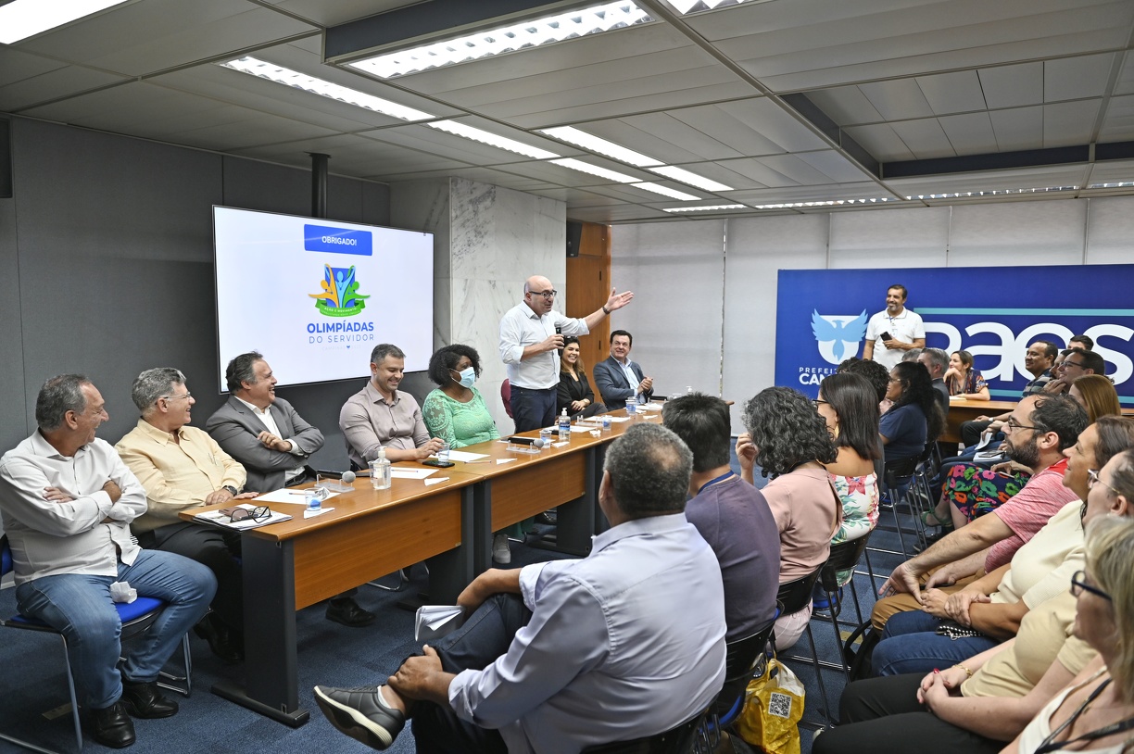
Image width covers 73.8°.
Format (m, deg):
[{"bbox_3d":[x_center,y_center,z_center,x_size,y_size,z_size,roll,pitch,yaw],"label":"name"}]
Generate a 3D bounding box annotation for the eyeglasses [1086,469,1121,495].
[{"bbox_3d":[1.413,0.289,1.962,0.135,0.045,0.138,33,19,22],"label":"eyeglasses"}]

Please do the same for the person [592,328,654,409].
[{"bbox_3d":[0.682,0.258,6.931,0.820,1.360,0.580,5,7,38],"label":"person"}]

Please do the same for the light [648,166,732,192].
[{"bbox_3d":[0.892,-1.412,5.340,0.190,0.060,1.180,4,7,32],"label":"light"}]

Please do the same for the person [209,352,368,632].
[{"bbox_3d":[-1.402,0.541,3.777,0.820,1.320,0.600,4,7,32],"label":"person"}]

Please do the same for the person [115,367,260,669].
[{"bbox_3d":[-1.671,0.601,3.348,0.780,1.280,0.550,5,7,37],"label":"person"}]

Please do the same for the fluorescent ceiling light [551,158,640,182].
[{"bbox_3d":[0.243,-1.569,5.706,0.190,0.060,1.180,4,7,32],"label":"fluorescent ceiling light"}]

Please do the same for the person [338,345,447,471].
[{"bbox_3d":[-0.911,0.496,4.399,0.800,1.360,0.550,5,7,38],"label":"person"}]

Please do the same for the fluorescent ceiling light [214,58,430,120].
[{"bbox_3d":[-1.087,-1.372,3.609,0.190,0.060,1.180,4,7,32],"label":"fluorescent ceiling light"}]

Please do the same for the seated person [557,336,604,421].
[{"bbox_3d":[0.174,0.327,6.434,0.850,1.310,0.500,6,8,42],"label":"seated person"}]

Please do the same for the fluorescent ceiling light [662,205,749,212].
[{"bbox_3d":[1.573,-1.767,7.803,1.180,0.060,0.190,4,7,32],"label":"fluorescent ceiling light"}]

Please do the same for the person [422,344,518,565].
[{"bbox_3d":[-0.645,0.451,4.857,0.800,1.300,0.510,5,7,40],"label":"person"}]

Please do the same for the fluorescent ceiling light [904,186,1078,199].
[{"bbox_3d":[3.579,-1.600,6.420,1.290,0.080,0.240,4,7,32],"label":"fluorescent ceiling light"}]

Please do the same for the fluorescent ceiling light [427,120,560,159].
[{"bbox_3d":[-0.408,-1.452,4.562,0.220,0.080,1.190,4,7,32],"label":"fluorescent ceiling light"}]

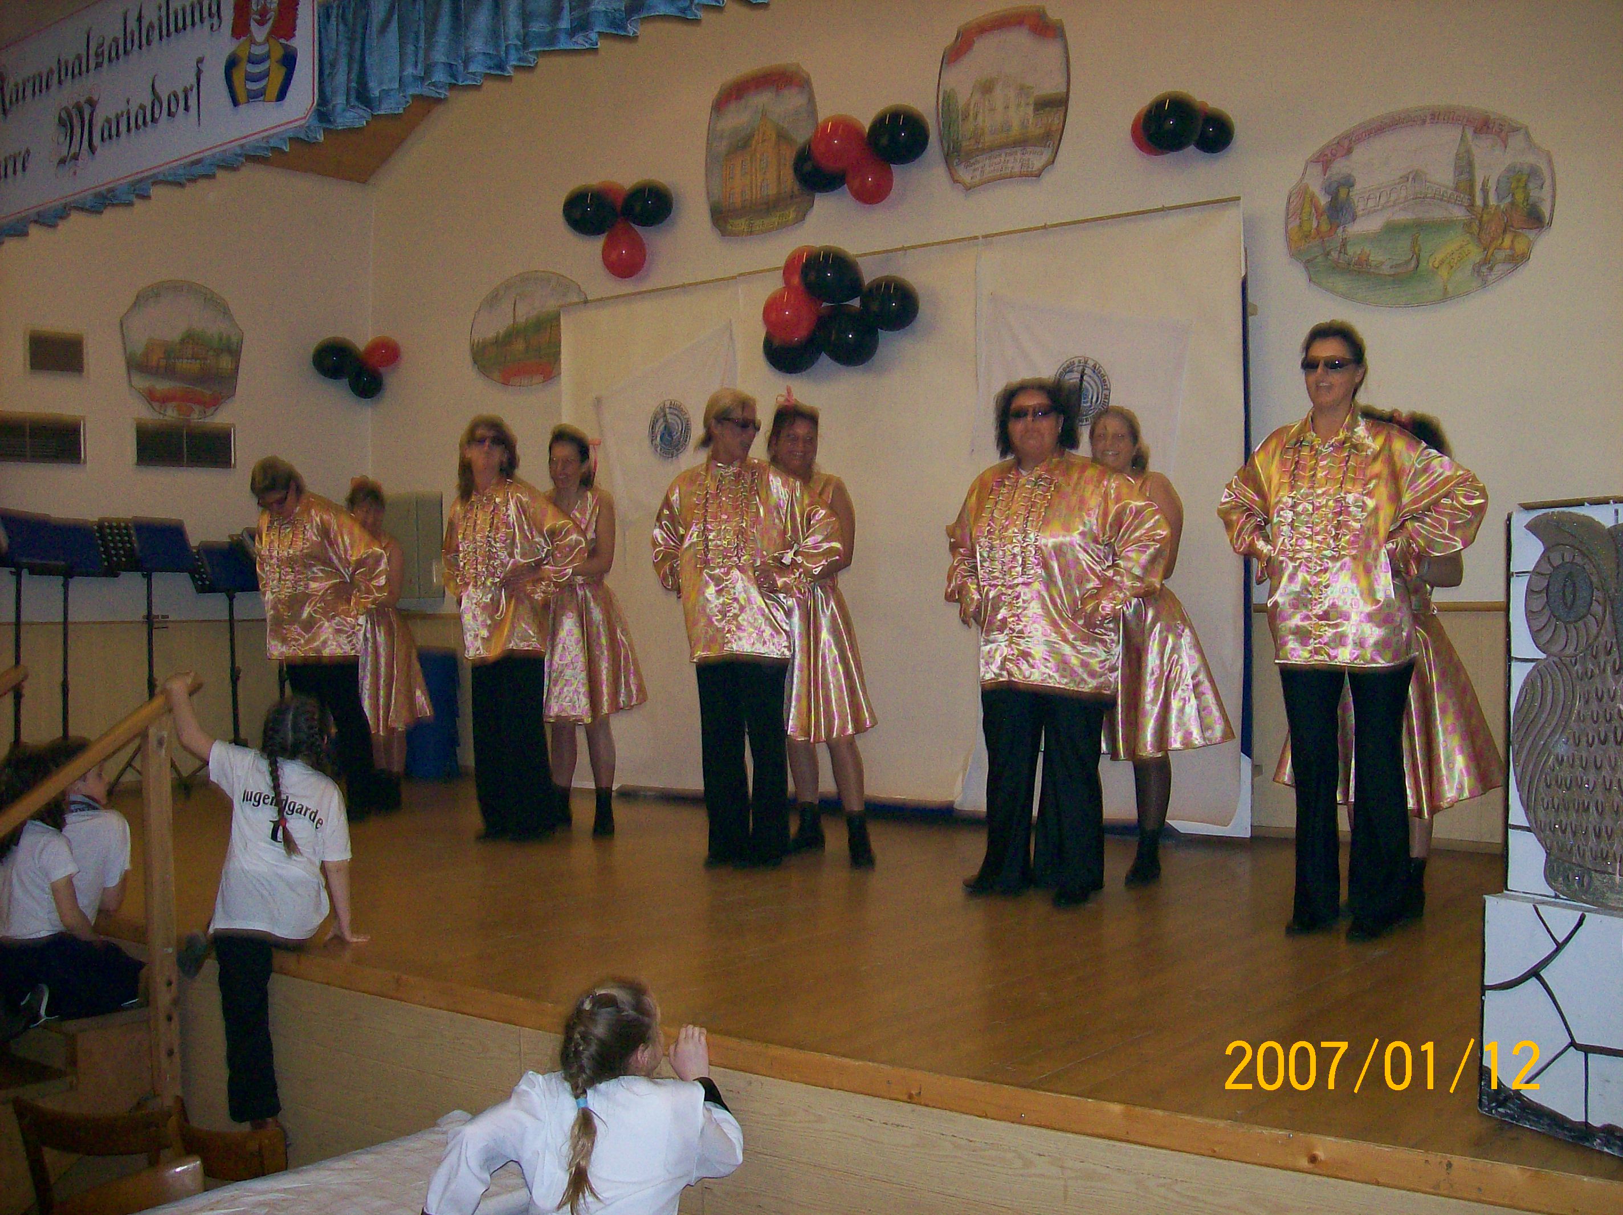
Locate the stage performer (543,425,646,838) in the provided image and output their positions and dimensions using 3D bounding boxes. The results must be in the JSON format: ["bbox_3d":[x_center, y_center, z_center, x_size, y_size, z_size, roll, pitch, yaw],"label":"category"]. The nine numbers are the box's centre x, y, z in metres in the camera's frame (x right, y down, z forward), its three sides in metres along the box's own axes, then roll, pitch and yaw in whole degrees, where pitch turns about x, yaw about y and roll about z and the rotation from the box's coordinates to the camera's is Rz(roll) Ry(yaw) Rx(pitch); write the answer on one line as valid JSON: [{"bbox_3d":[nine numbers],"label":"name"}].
[{"bbox_3d":[-0.923,0.088,6.920,0.520,1.680,0.500,0,0,37],"label":"stage performer"}]

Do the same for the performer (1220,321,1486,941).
[{"bbox_3d":[1.533,0.052,4.779,0.740,1.725,0.440,-1,-1,30],"label":"performer"}]

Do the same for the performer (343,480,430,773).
[{"bbox_3d":[-2.092,0.172,8.248,0.550,1.615,0.480,-1,-1,28],"label":"performer"}]

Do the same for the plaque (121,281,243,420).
[{"bbox_3d":[-3.433,-1.412,9.243,0.661,0.754,0.030,0,-1,-39],"label":"plaque"}]

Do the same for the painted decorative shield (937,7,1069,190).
[{"bbox_3d":[0.836,-2.271,7.468,0.666,0.783,0.030,-1,-1,36],"label":"painted decorative shield"}]

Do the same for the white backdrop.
[{"bbox_3d":[0.207,-0.348,7.851,3.754,2.540,0.080,-1,-1,36],"label":"white backdrop"}]

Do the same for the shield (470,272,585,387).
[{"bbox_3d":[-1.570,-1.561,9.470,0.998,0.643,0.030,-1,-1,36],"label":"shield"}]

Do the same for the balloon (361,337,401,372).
[{"bbox_3d":[-2.494,-1.481,9.800,0.235,0.195,0.210,0,0,0],"label":"balloon"}]

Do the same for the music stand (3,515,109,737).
[{"bbox_3d":[-3.758,0.264,8.486,0.500,1.410,0.480,0,-1,-39],"label":"music stand"}]

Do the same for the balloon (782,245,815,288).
[{"bbox_3d":[-0.015,-1.583,7.930,0.245,0.250,0.250,0,0,0],"label":"balloon"}]

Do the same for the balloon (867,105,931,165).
[{"bbox_3d":[0.392,-2.131,7.620,0.280,0.270,0.280,0,0,0],"label":"balloon"}]

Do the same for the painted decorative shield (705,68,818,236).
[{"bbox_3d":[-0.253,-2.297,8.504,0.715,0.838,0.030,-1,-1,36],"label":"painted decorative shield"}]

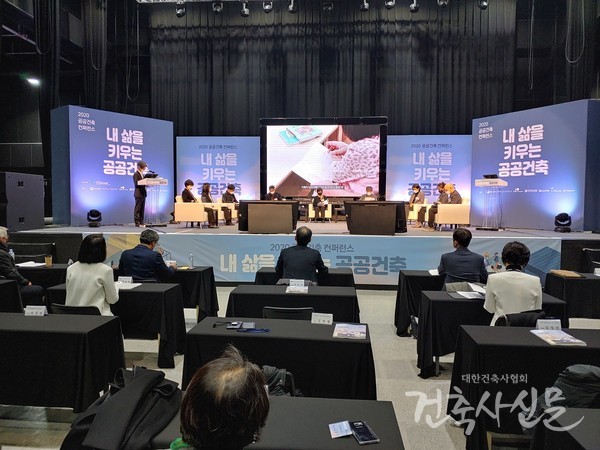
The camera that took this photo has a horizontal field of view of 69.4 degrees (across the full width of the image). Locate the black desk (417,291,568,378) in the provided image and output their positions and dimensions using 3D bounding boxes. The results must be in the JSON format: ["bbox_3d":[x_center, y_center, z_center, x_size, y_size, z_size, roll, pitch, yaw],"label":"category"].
[{"bbox_3d":[1.818,1.053,4.176,1.250,0.740,0.470,1,3,5],"label":"black desk"}]

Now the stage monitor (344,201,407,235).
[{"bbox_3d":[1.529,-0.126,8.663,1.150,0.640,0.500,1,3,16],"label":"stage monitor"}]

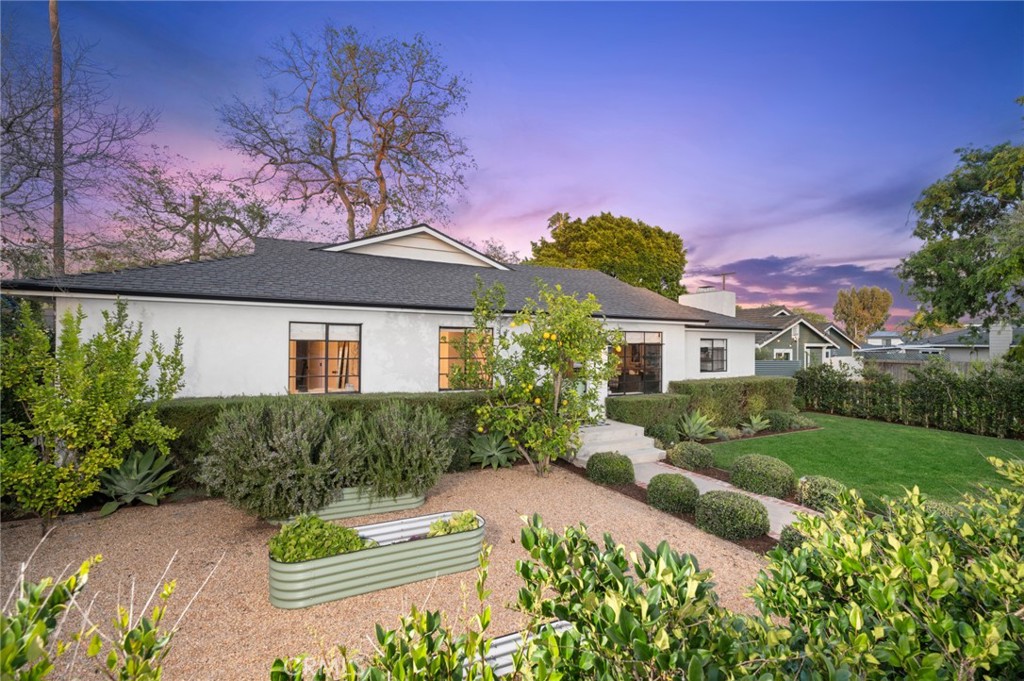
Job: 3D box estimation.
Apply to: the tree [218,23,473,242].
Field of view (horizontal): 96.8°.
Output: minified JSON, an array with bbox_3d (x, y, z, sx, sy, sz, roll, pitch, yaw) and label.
[{"bbox_3d":[-8.788,-6.464,24.000,12.800,19.000,12.000,1,-2,-25],"label":"tree"}]

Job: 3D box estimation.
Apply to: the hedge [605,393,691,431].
[{"bbox_3d":[3.563,2.019,11.642,1.650,1.030,1.150,1,-2,-25],"label":"hedge"}]

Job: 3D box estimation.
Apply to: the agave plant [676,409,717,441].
[{"bbox_3d":[4.626,2.144,11.400,0.950,0.760,0.950,1,-2,-25],"label":"agave plant"}]

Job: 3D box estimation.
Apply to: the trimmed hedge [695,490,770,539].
[{"bbox_3d":[2.570,2.038,5.370,0.820,0.480,0.820,1,-2,-25],"label":"trimmed hedge"}]

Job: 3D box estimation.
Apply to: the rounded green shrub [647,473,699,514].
[{"bbox_3d":[2.204,2.061,6.257,0.680,0.460,0.680,0,-1,0],"label":"rounded green shrub"}]

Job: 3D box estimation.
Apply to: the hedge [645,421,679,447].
[{"bbox_3d":[3.364,2.076,10.218,0.750,0.580,0.720,1,-1,-26],"label":"hedge"}]

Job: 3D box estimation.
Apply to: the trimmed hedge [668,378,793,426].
[{"bbox_3d":[6.443,1.890,13.271,4.250,1.420,1.150,1,-2,-25],"label":"trimmed hedge"}]

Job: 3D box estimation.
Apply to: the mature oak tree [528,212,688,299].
[{"bbox_3d":[5.881,-2.341,28.000,9.600,11.081,9.200,1,-2,-25],"label":"mature oak tree"}]

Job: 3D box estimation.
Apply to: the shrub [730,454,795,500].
[{"bbox_3d":[3.854,2.042,7.008,0.820,0.550,0.850,1,-1,-26],"label":"shrub"}]

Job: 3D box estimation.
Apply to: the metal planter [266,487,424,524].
[{"bbox_3d":[-2.150,2.063,6.038,2.000,0.380,0.570,1,-1,-25],"label":"metal planter"}]

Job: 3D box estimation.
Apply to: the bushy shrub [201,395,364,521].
[{"bbox_3d":[-3.054,1.481,6.050,1.950,1.410,1.650,1,-2,-25],"label":"bushy shrub"}]

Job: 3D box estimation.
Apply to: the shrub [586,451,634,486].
[{"bbox_3d":[1.623,2.067,7.477,0.770,0.480,0.770,0,-1,0],"label":"shrub"}]

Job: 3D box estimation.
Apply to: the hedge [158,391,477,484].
[{"bbox_3d":[-2.981,1.662,7.894,5.600,1.230,0.950,1,-1,-26],"label":"hedge"}]

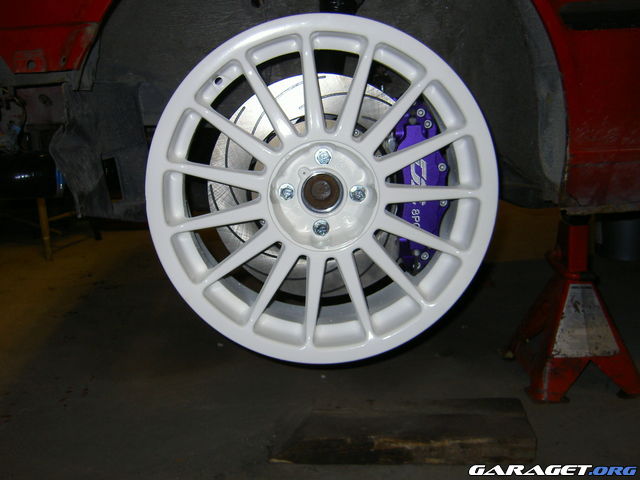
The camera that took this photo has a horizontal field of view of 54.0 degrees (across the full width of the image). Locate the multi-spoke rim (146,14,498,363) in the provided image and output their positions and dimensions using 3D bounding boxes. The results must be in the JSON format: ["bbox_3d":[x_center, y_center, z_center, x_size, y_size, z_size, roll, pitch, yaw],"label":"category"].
[{"bbox_3d":[0.002,-0.076,0.931,0.470,0.470,0.195,0,12,-3],"label":"multi-spoke rim"}]

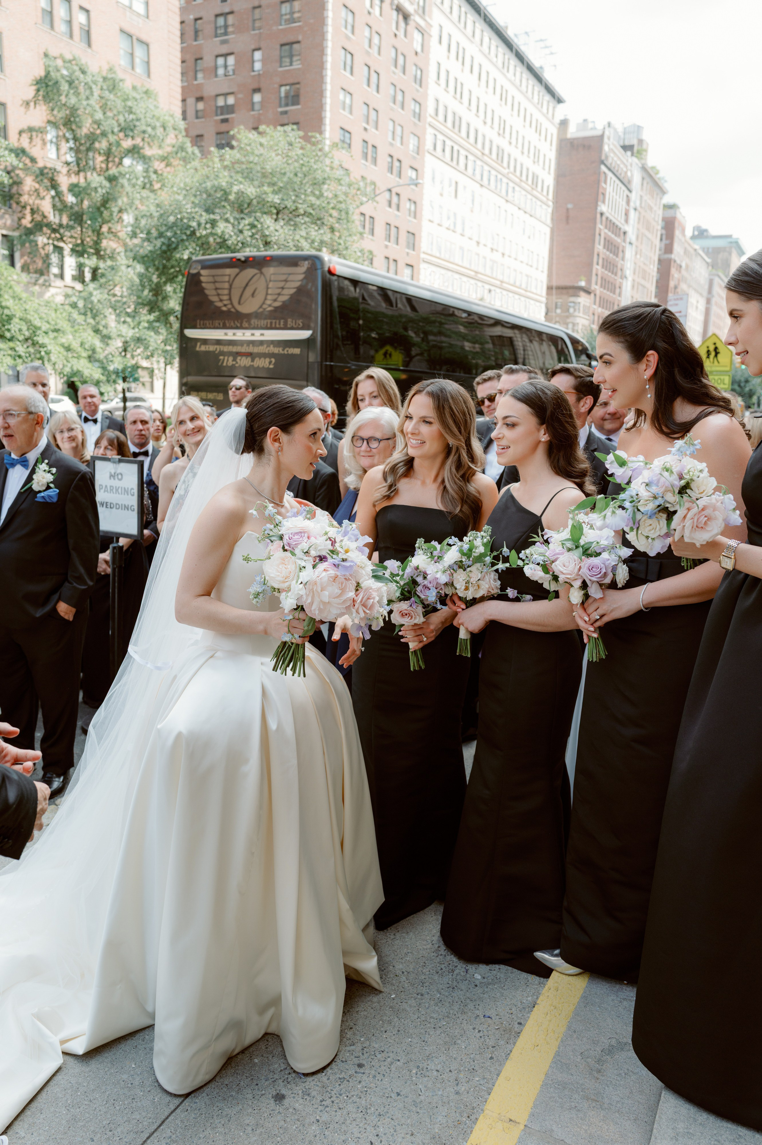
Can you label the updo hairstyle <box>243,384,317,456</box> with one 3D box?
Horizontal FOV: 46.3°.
[{"bbox_3d":[-0.235,-0.354,2.080,0.180,0.170,0.165,0,11,-12],"label":"updo hairstyle"}]

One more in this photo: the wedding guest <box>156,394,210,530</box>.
[{"bbox_3d":[-1.016,-0.062,4.721,0.450,1.700,0.300,-2,12,-17],"label":"wedding guest"}]

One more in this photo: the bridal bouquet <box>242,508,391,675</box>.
[{"bbox_3d":[-0.153,0.037,2.100,0.330,0.385,0.280,-1,12,-14],"label":"bridal bouquet"}]

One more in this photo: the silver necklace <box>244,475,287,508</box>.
[{"bbox_3d":[-0.272,-0.192,2.110,0.115,0.080,0.130,4,11,9],"label":"silver necklace"}]

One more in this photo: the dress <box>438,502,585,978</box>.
[{"bbox_3d":[0.425,0.461,2.649,0.420,1.437,0.450,-8,15,-38],"label":"dress"}]

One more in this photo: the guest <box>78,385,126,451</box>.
[{"bbox_3d":[-2.050,-0.436,6.380,0.540,1.790,0.330,-1,12,-12],"label":"guest"}]

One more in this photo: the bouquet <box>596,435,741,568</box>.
[{"bbox_3d":[0.538,-0.127,1.670,0.235,0.270,0.220,15,37,44],"label":"bouquet"}]

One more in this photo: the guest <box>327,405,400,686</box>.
[{"bbox_3d":[-0.065,0.205,3.250,0.460,1.610,0.300,3,11,5],"label":"guest"}]

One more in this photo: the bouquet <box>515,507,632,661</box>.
[{"bbox_3d":[0.426,0.027,1.970,0.240,0.330,0.220,7,23,37],"label":"bouquet"}]

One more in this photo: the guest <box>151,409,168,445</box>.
[{"bbox_3d":[-1.642,-0.399,6.663,0.460,1.620,0.300,4,12,11],"label":"guest"}]

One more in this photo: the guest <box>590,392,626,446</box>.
[{"bbox_3d":[1.054,-0.044,4.430,0.540,1.790,0.330,3,12,7],"label":"guest"}]

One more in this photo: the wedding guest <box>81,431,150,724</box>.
[{"bbox_3d":[-1.422,0.000,4.667,0.470,1.550,0.320,3,12,6],"label":"wedding guest"}]

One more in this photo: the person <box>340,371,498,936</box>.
[{"bbox_3d":[0.115,0.270,2.740,0.470,1.700,0.390,5,11,16],"label":"person"}]

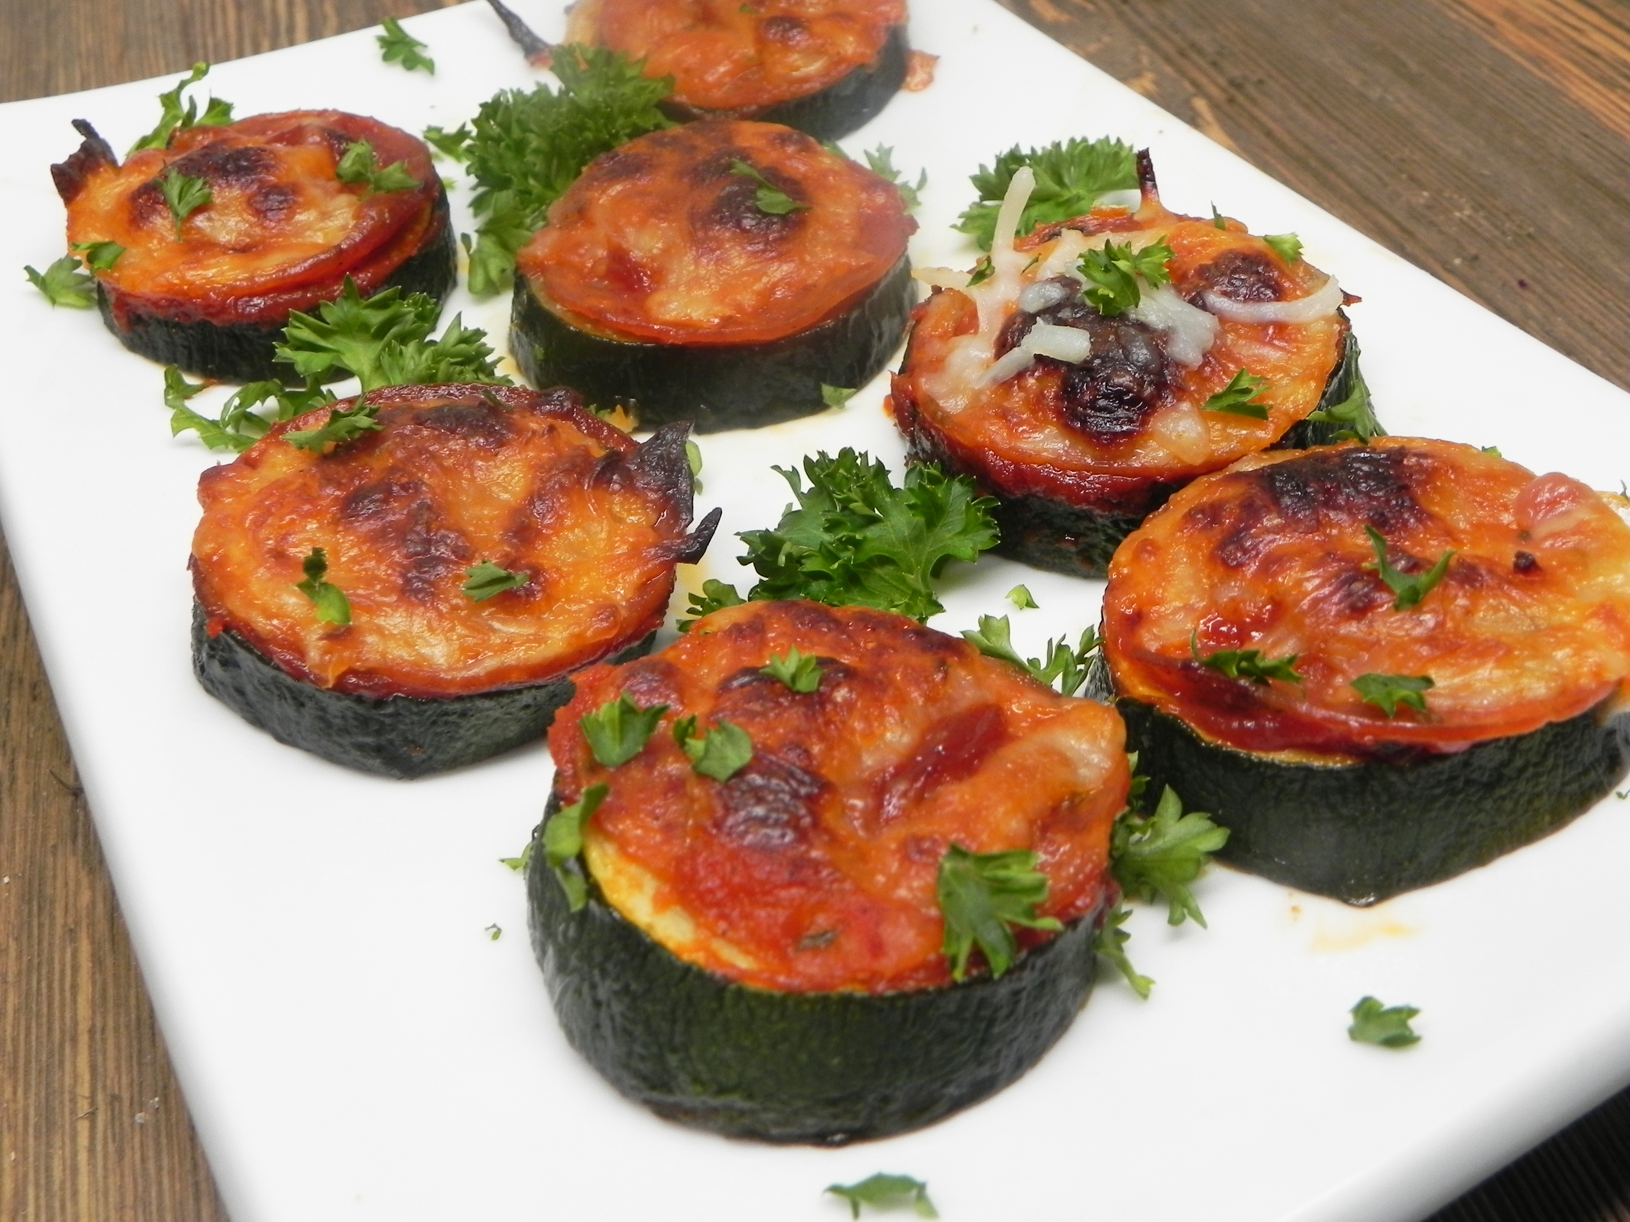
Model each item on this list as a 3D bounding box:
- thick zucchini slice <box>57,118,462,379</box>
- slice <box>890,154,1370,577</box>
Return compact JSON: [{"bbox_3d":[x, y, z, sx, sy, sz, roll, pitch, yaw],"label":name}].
[{"bbox_3d":[-0.084,-0.057,0.268,0.056,0.015,0.057,0,41,0],"label":"thick zucchini slice"},{"bbox_3d":[0.042,-0.033,0.236,0.061,0.018,0.062,0,41,0],"label":"slice"}]

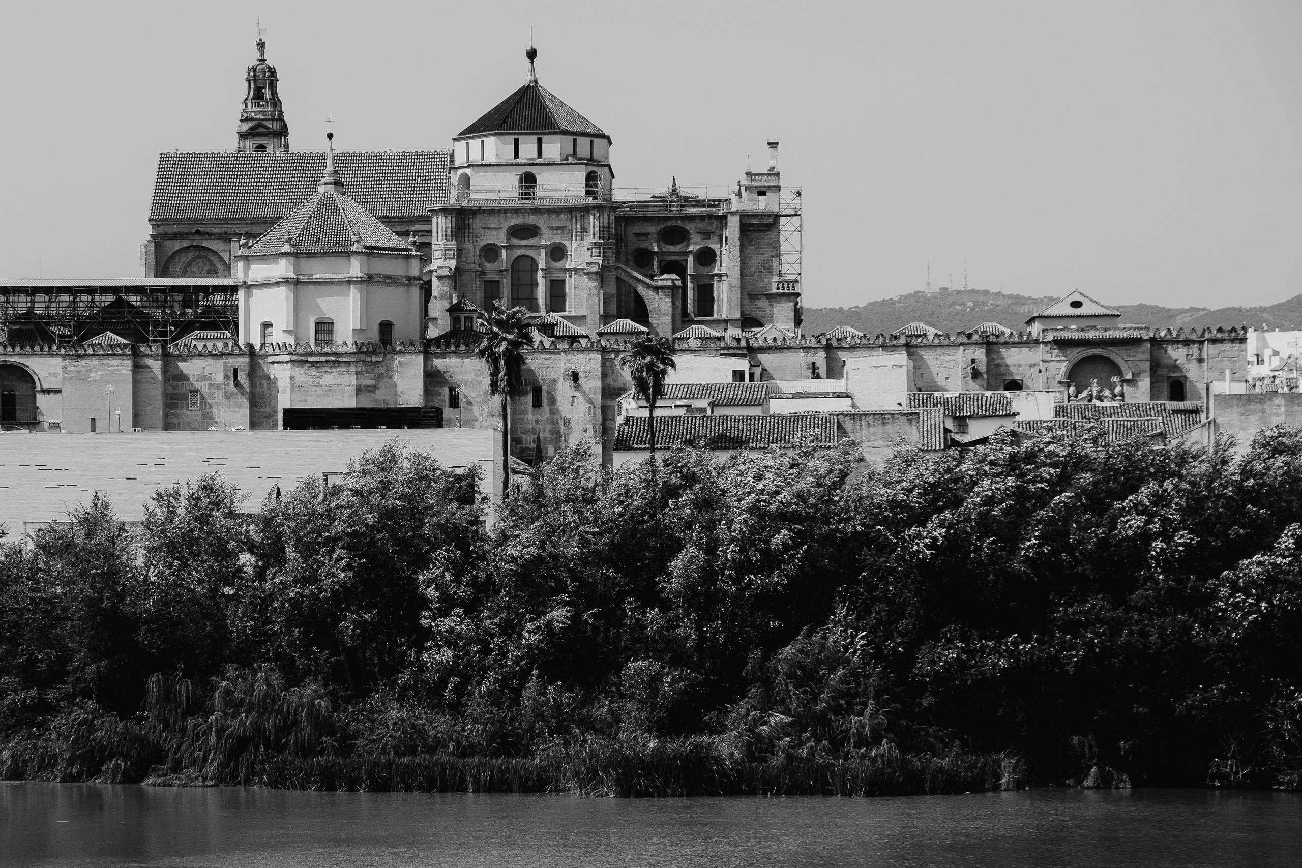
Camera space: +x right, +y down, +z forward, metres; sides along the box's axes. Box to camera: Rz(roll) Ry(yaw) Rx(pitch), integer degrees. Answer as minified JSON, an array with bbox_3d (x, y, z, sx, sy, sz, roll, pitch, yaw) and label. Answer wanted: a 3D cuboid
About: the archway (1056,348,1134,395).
[{"bbox_3d":[35.440,-4.900,239.300,5.950,3.900,1.100,-1,-1,1],"label":"archway"}]

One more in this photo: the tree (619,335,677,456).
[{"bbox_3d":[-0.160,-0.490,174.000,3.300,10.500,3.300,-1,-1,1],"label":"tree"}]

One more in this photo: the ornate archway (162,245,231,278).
[{"bbox_3d":[-44.990,-16.840,296.000,6.650,3.500,1.100,-1,-1,1],"label":"ornate archway"}]

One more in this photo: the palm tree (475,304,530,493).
[{"bbox_3d":[-8.310,-1.270,170.000,3.200,12.600,3.200,-1,-1,1],"label":"palm tree"}]

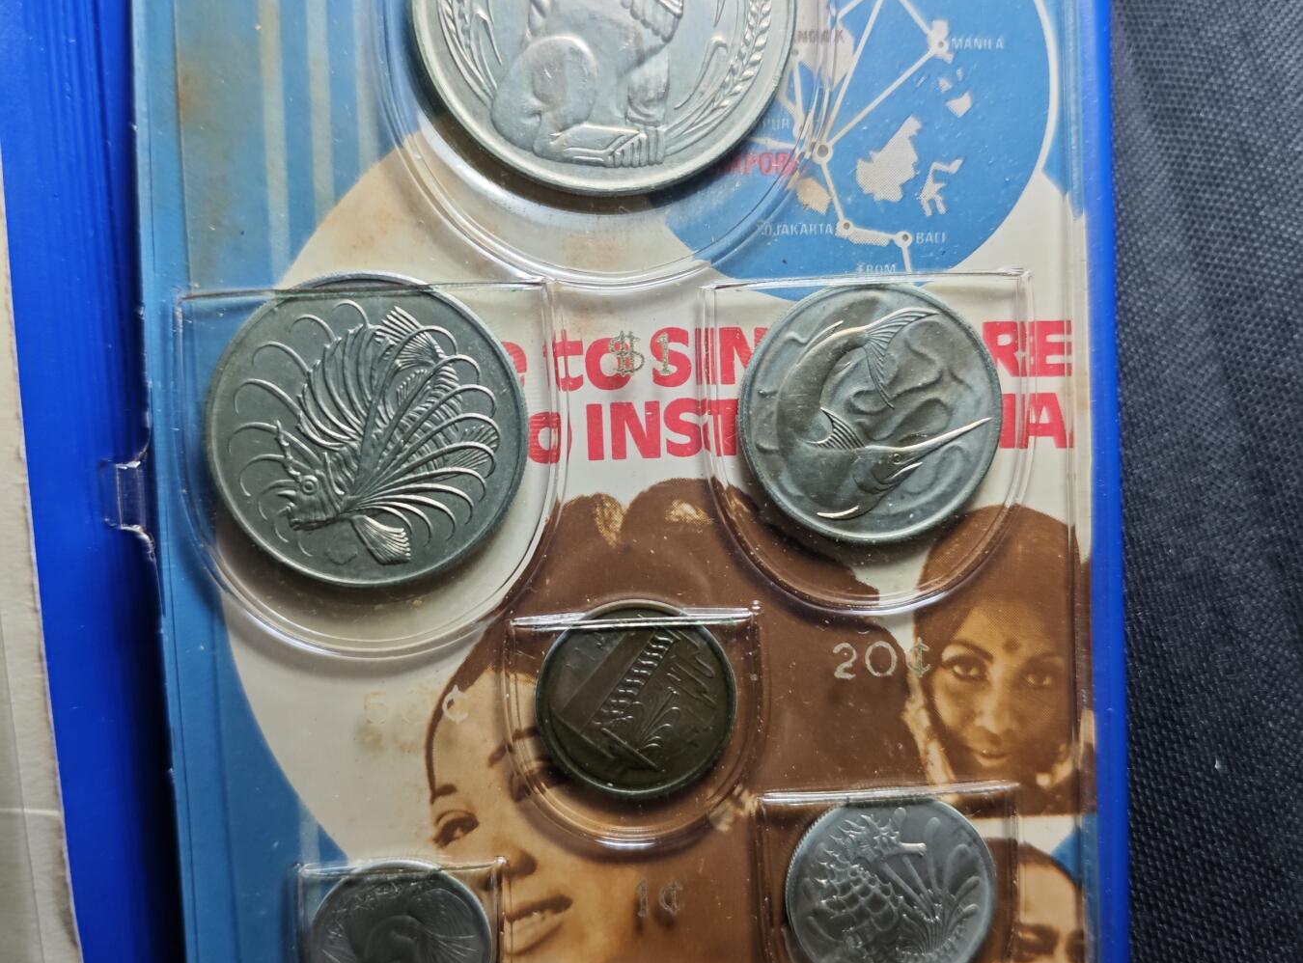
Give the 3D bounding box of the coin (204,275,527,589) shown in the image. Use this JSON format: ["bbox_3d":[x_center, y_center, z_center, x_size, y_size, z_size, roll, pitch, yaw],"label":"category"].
[{"bbox_3d":[-0.025,-0.004,0.107,0.028,0.002,0.028,-1,93,-2],"label":"coin"}]

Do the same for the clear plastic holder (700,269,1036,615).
[{"bbox_3d":[0.020,-0.004,0.109,0.030,0.003,0.031,-1,93,-2],"label":"clear plastic holder"}]

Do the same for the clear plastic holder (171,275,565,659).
[{"bbox_3d":[-0.025,-0.001,0.108,0.034,0.004,0.034,-1,93,-2],"label":"clear plastic holder"}]

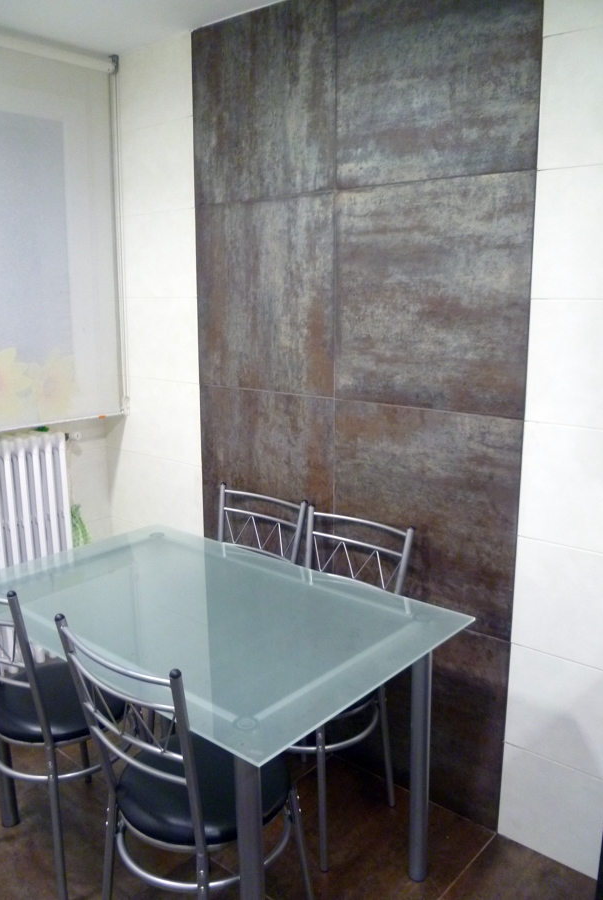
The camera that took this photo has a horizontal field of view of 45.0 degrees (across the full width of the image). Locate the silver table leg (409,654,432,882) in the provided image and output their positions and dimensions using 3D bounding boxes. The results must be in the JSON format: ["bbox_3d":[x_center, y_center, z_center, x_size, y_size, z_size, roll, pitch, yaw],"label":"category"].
[{"bbox_3d":[0.311,0.771,1.847,0.058,0.750,0.058,10,15,39],"label":"silver table leg"}]

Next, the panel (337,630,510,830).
[{"bbox_3d":[0.335,0.763,2.196,0.600,0.600,0.015,10,15,39],"label":"panel"}]

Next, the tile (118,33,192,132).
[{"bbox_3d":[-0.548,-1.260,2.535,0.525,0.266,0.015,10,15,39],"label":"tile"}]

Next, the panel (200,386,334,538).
[{"bbox_3d":[-0.123,0.102,2.447,0.600,0.600,0.015,10,15,39],"label":"panel"}]

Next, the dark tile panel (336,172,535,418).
[{"bbox_3d":[0.334,-0.404,1.946,0.600,0.600,0.015,10,15,39],"label":"dark tile panel"}]

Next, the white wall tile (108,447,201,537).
[{"bbox_3d":[-0.570,0.171,2.846,0.570,0.300,0.015,10,15,39],"label":"white wall tile"}]

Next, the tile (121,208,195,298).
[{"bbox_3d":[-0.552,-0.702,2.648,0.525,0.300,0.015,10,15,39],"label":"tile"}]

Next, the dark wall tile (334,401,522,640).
[{"bbox_3d":[0.336,0.181,2.070,0.600,0.600,0.015,10,15,39],"label":"dark wall tile"}]

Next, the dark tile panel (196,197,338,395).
[{"bbox_3d":[-0.124,-0.484,2.323,0.600,0.600,0.015,10,15,39],"label":"dark tile panel"}]

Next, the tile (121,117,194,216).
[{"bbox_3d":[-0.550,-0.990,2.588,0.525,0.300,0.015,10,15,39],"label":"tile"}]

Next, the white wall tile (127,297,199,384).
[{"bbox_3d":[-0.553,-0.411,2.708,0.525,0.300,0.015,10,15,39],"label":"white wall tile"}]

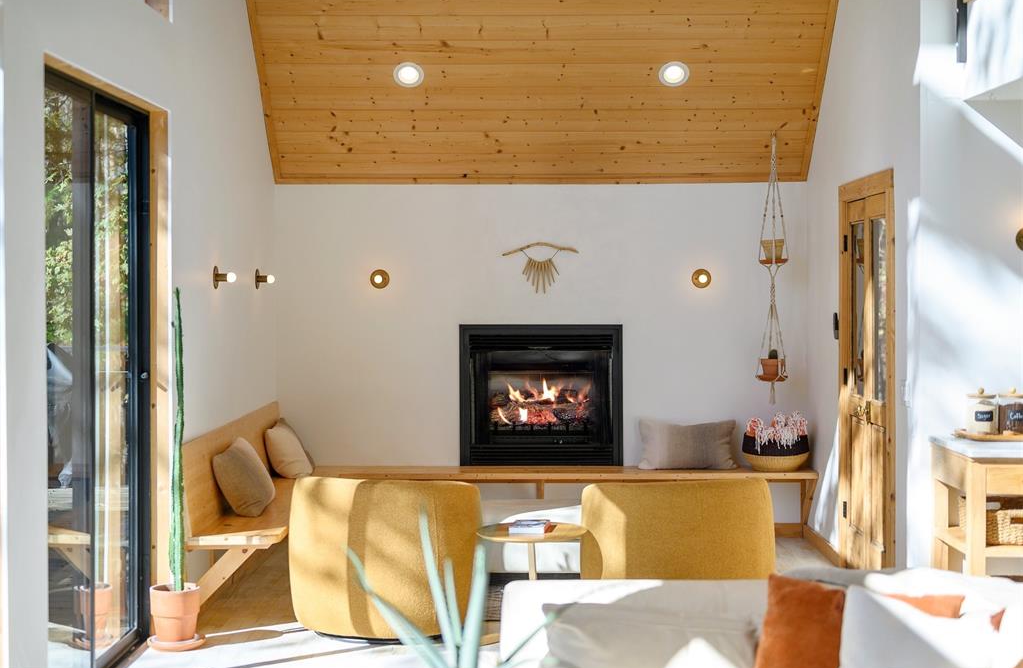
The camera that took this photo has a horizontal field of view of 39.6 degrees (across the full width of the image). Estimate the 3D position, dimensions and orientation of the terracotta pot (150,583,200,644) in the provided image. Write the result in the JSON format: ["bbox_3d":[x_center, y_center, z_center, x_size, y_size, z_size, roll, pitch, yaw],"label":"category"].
[{"bbox_3d":[-1.491,1.249,6.300,0.225,0.250,0.225,0,2,0],"label":"terracotta pot"}]

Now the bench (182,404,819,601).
[{"bbox_3d":[0.168,0.892,7.681,3.320,0.860,2.450,0,2,1],"label":"bench"}]

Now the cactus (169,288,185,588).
[{"bbox_3d":[-1.480,0.460,6.271,0.080,1.320,0.080,0,2,1],"label":"cactus"}]

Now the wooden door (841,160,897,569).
[{"bbox_3d":[1.840,0.265,7.261,0.090,2.112,1.168,0,2,1],"label":"wooden door"}]

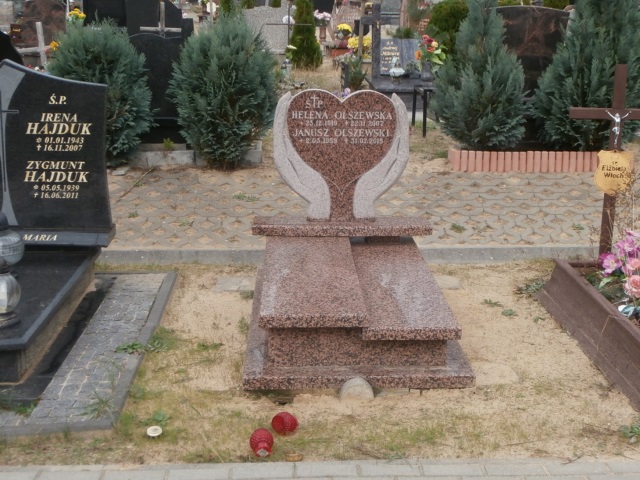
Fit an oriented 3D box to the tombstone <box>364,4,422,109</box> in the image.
[{"bbox_3d":[1.016,-2.243,10.464,0.920,1.125,1.700,0,15,-2],"label":"tombstone"}]

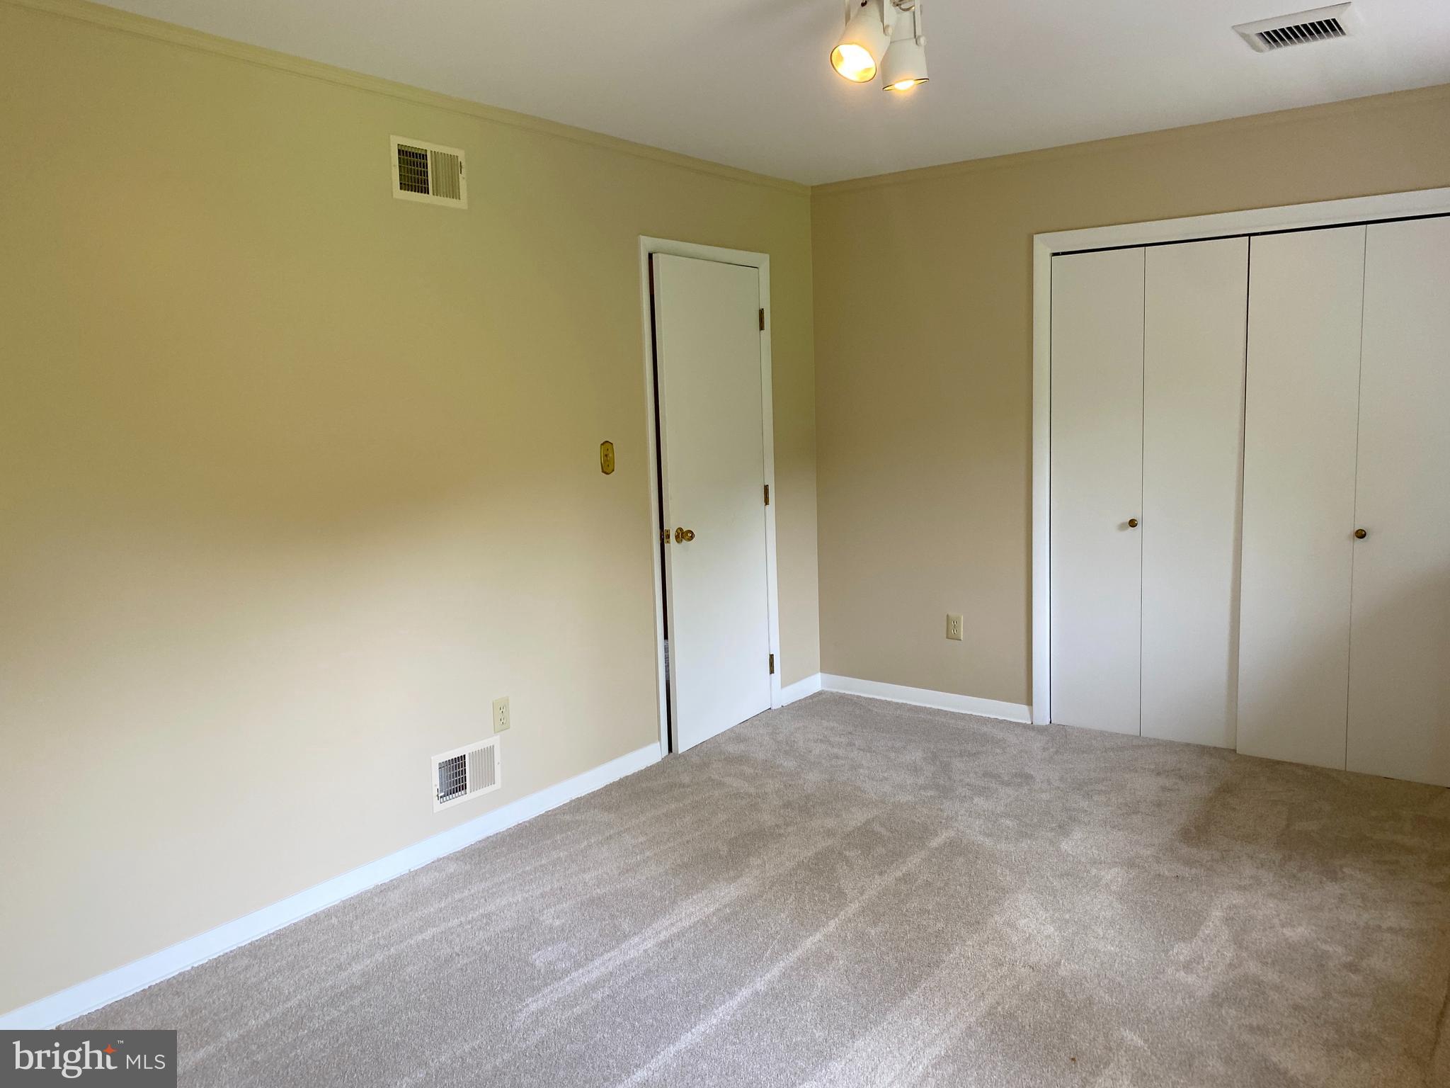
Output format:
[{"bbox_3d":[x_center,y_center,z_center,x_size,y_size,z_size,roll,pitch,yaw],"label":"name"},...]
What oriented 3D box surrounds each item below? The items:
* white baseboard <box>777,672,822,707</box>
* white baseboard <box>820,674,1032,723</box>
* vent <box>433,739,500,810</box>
[{"bbox_3d":[0.370,0.712,5.308,0.015,0.092,0.360,4,9,36],"label":"white baseboard"},{"bbox_3d":[0.920,0.720,5.132,1.080,0.088,0.015,4,9,36],"label":"white baseboard"},{"bbox_3d":[-0.859,0.765,3.635,0.018,0.184,0.286,4,9,36],"label":"vent"}]

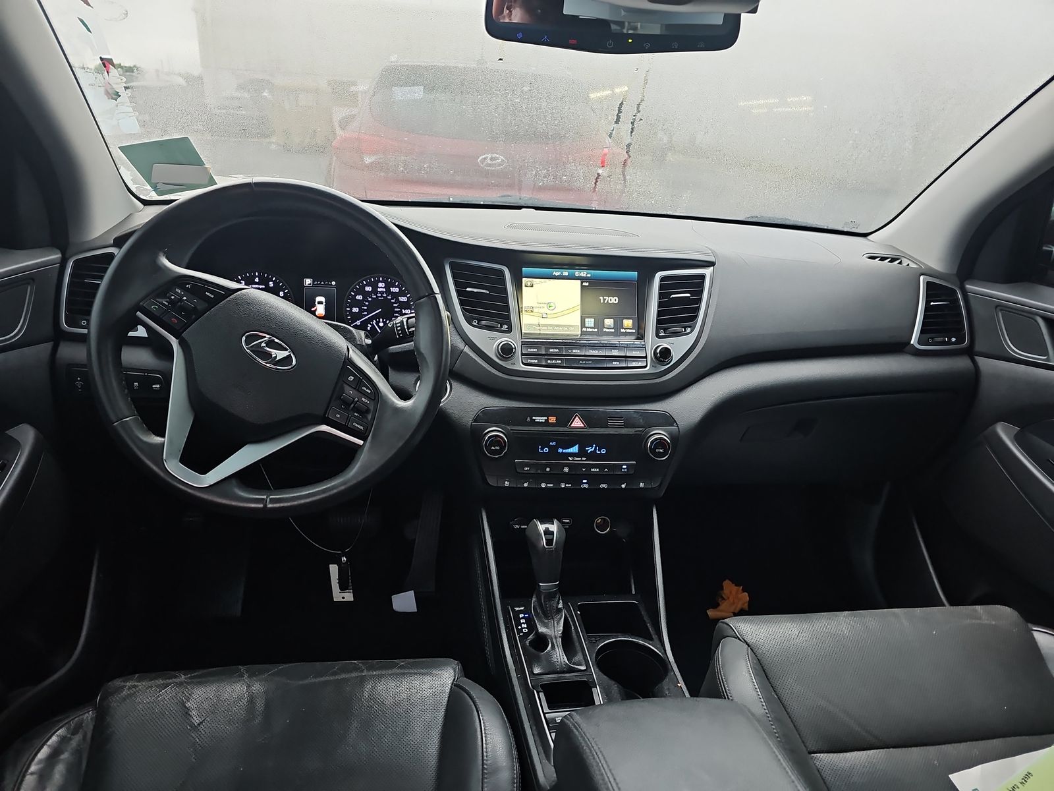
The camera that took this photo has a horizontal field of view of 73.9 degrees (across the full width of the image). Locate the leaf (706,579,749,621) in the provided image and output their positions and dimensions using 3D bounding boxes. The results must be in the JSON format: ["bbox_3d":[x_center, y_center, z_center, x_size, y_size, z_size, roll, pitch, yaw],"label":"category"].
[{"bbox_3d":[0.395,0.404,1.381,0.085,0.035,0.090,12,23,19],"label":"leaf"}]

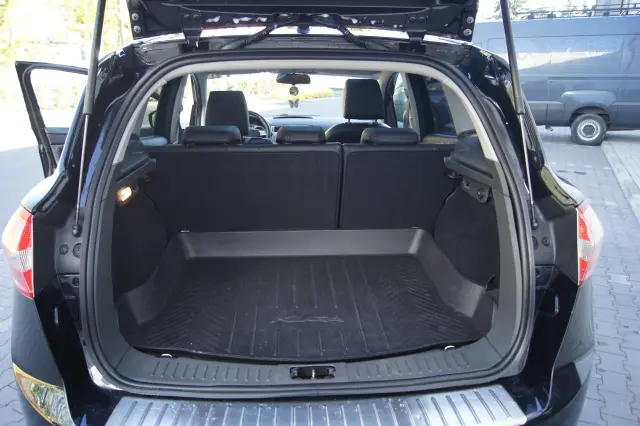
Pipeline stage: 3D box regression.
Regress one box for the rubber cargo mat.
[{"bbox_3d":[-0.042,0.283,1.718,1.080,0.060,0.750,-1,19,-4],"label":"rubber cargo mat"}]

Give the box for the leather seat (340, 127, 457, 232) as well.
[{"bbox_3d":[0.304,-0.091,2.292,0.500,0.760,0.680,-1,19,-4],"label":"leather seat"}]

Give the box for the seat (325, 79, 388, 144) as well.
[{"bbox_3d":[0.225,-0.359,3.063,0.520,1.000,0.800,-1,19,-4],"label":"seat"}]

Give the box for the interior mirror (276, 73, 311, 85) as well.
[{"bbox_3d":[-0.184,-0.935,3.333,0.245,0.075,0.050,3,19,8],"label":"interior mirror"}]

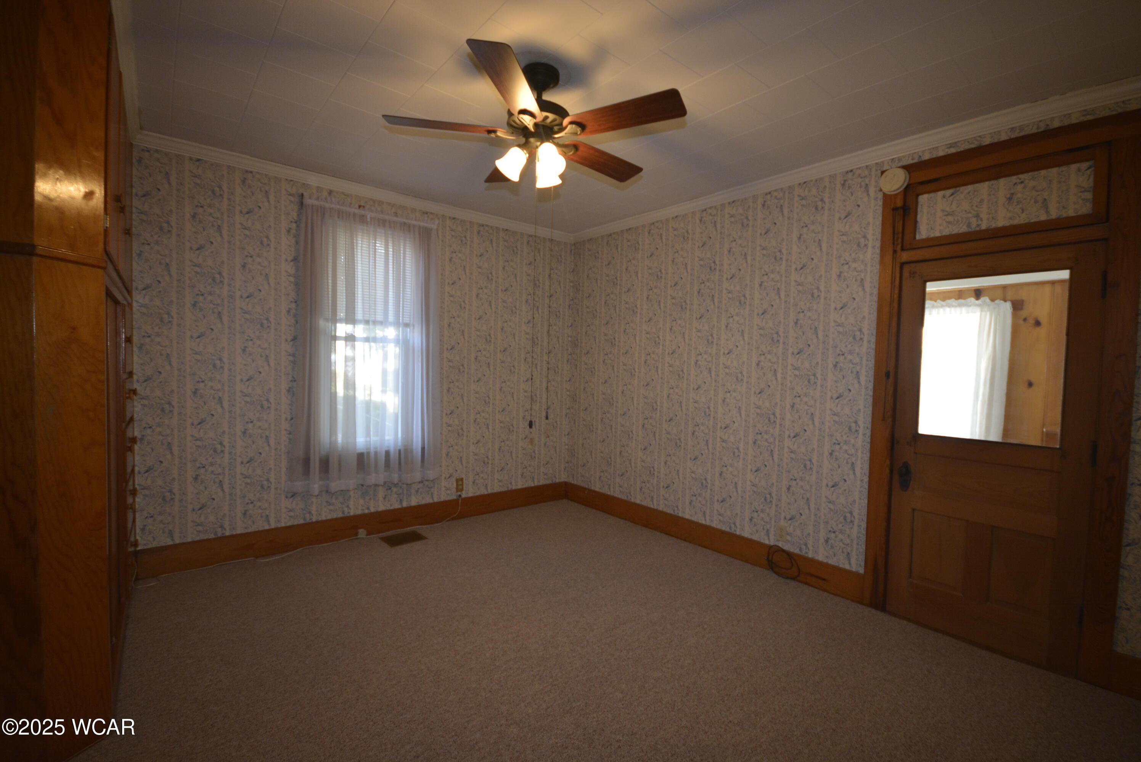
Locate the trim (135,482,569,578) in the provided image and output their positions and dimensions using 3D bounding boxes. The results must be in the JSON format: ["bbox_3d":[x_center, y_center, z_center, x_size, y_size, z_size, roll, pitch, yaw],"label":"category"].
[{"bbox_3d":[-1.321,1.119,3.902,3.321,0.183,0.022,1,2,-40],"label":"trim"}]

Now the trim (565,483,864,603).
[{"bbox_3d":[0.861,1.196,3.914,0.022,0.183,2.787,1,2,-40],"label":"trim"}]

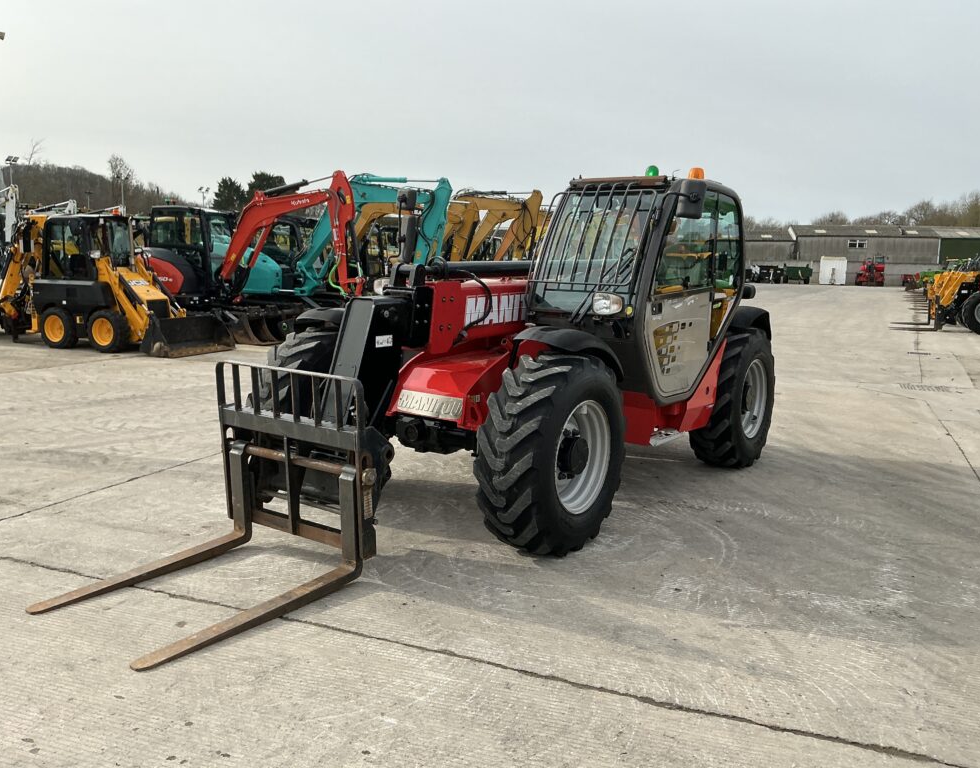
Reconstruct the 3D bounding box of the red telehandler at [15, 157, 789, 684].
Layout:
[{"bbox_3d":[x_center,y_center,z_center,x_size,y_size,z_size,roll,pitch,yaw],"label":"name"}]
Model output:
[{"bbox_3d":[0.002,-0.407,5.821,2.340,2.420,6.070,7,10,36],"label":"red telehandler"}]

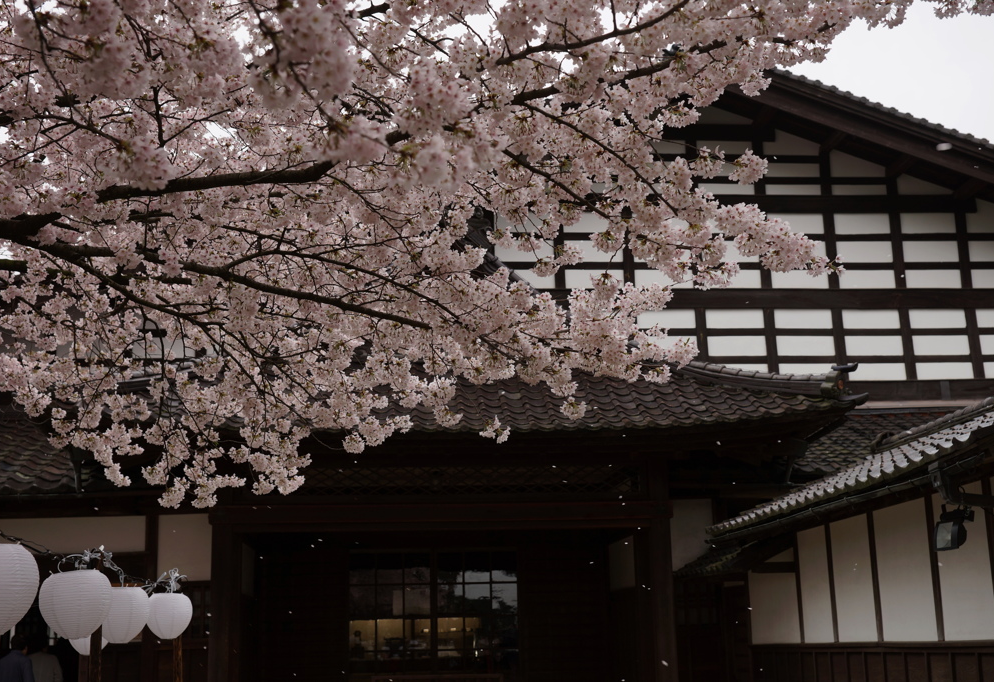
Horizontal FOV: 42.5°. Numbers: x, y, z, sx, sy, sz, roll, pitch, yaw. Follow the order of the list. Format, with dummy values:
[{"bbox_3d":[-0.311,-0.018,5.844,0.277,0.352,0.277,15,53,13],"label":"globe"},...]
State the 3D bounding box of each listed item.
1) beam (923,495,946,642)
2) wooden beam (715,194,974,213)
[{"bbox_3d":[3.260,1.670,9.427,0.110,1.060,0.120,0,-13,-5],"label":"beam"},{"bbox_3d":[4.772,-2.041,19.276,5.000,0.260,0.250,0,-13,-5],"label":"wooden beam"}]

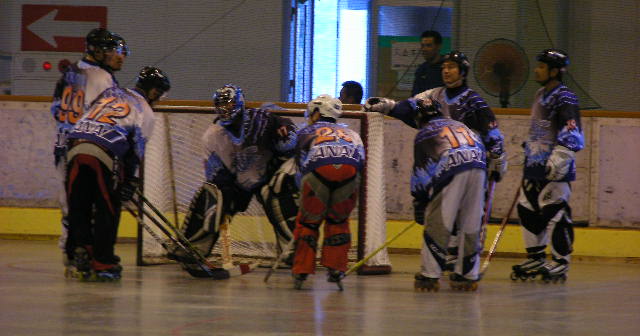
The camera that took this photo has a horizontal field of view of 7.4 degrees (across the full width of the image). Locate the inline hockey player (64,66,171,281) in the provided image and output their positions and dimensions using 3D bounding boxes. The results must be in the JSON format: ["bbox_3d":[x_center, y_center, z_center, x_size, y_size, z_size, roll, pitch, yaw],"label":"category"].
[{"bbox_3d":[-1.536,0.032,37.144,0.780,1.572,0.600,0,2,-45],"label":"inline hockey player"}]

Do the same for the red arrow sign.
[{"bbox_3d":[-2.427,-1.325,47.300,0.860,0.440,0.030,2,1,22],"label":"red arrow sign"}]

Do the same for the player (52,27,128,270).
[{"bbox_3d":[-1.765,-0.143,38.326,0.460,1.864,0.560,0,1,-41],"label":"player"}]

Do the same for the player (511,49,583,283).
[{"bbox_3d":[1.743,-0.017,38.270,0.440,1.789,0.530,1,1,-25],"label":"player"}]

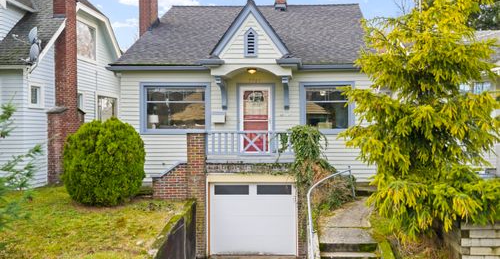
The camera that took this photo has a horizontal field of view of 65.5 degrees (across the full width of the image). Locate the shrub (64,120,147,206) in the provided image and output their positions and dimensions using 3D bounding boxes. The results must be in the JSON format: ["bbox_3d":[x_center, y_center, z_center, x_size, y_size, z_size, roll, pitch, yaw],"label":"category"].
[{"bbox_3d":[-3.750,0.800,9.900,2.080,2.200,2.000,0,0,1],"label":"shrub"}]

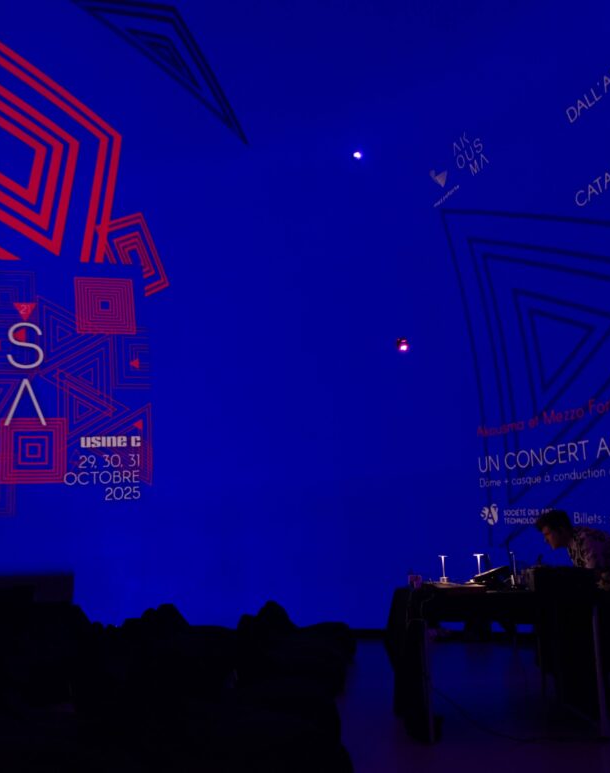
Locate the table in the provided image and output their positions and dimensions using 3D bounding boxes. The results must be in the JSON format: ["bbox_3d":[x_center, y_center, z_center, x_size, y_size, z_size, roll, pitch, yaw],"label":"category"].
[{"bbox_3d":[1.137,1.650,5.379,1.050,0.790,1.200,-1,-11,0],"label":"table"}]

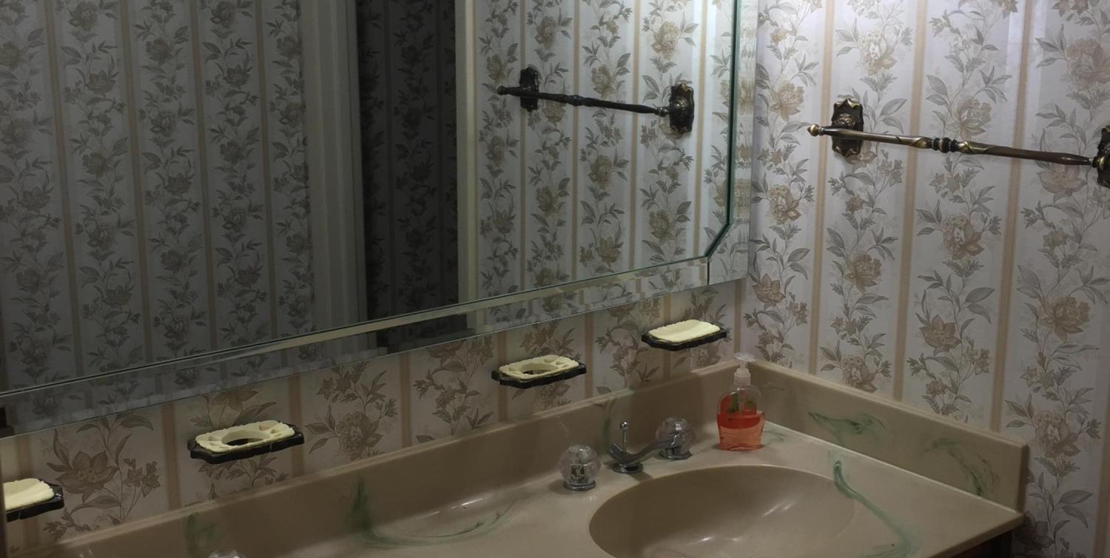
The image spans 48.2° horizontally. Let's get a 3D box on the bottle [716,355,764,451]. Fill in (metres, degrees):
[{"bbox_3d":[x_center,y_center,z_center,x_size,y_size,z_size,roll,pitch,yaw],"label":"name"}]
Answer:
[{"bbox_3d":[0.307,0.197,2.039,0.080,0.166,0.050,-1,13,-3],"label":"bottle"}]

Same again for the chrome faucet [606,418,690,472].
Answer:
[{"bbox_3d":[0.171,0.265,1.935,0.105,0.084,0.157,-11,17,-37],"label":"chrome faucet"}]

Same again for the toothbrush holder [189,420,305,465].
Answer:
[{"bbox_3d":[-0.393,0.207,1.589,0.137,0.022,0.070,-11,17,-37],"label":"toothbrush holder"}]

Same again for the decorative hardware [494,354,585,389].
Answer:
[{"bbox_3d":[-0.018,0.136,1.876,0.137,0.022,0.070,-11,17,-37],"label":"decorative hardware"}]

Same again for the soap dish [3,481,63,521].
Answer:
[{"bbox_3d":[-0.635,0.255,1.406,0.136,0.022,0.070,-11,17,-37],"label":"soap dish"}]

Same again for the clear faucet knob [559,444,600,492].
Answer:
[{"bbox_3d":[0.037,0.284,1.896,0.063,0.067,0.063,0,13,0],"label":"clear faucet knob"}]

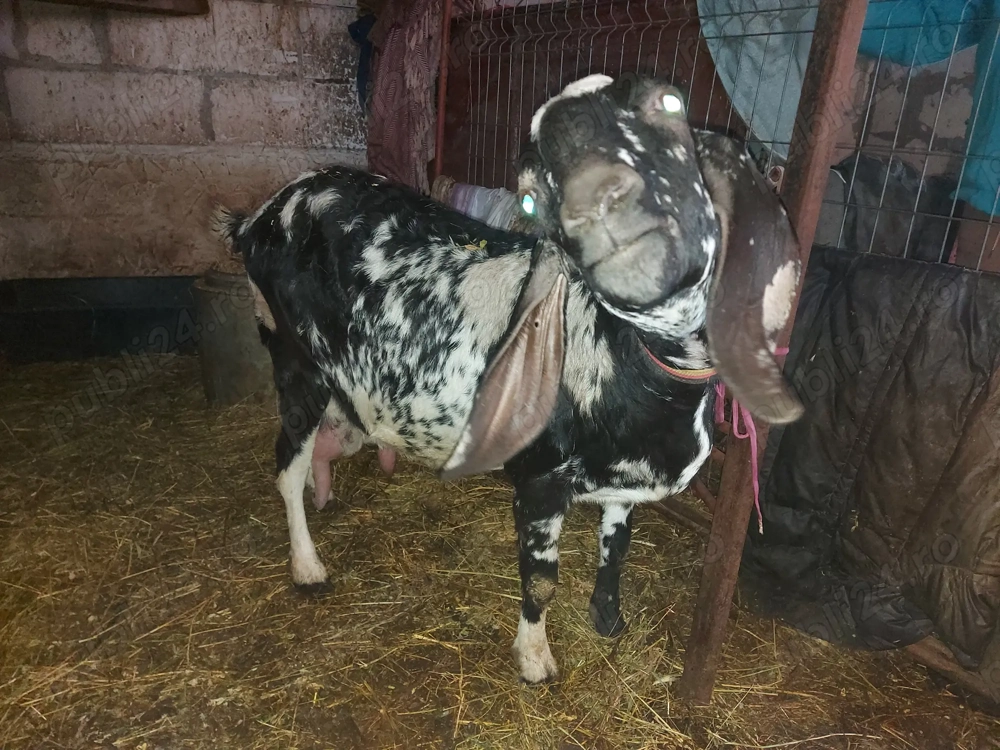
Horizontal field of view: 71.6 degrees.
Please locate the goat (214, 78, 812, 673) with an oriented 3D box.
[{"bbox_3d":[-0.106,0.011,1.093,1.070,0.890,0.470,18,24,36],"label":"goat"}]

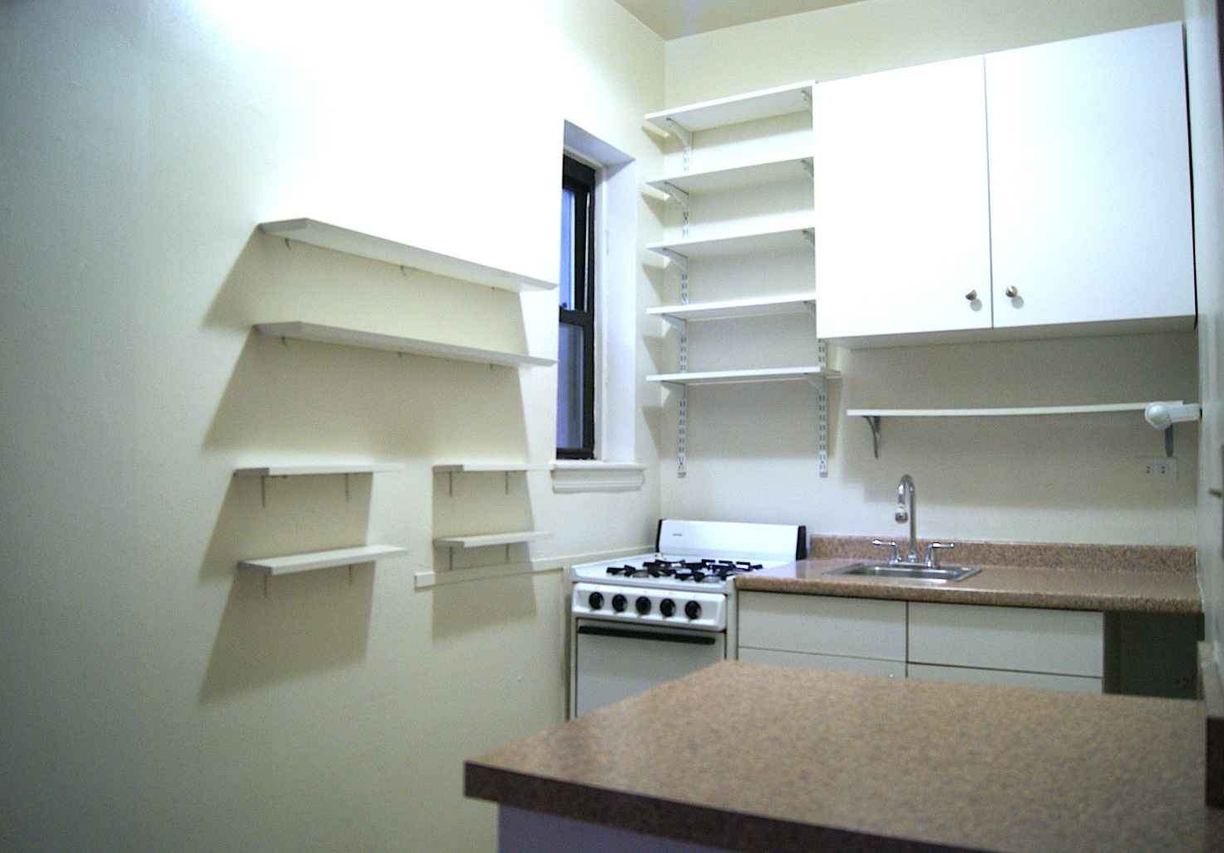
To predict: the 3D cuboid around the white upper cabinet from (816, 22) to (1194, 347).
[{"bbox_3d":[1.099,-0.632,2.744,0.984,0.762,0.329,-1,-3,31],"label":"white upper cabinet"}]

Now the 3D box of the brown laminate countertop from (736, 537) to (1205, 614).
[{"bbox_3d":[1.003,0.405,2.752,1.125,0.117,0.640,-1,-3,27],"label":"brown laminate countertop"}]

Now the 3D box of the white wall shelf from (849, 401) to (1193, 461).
[{"bbox_3d":[1.147,0.019,2.765,0.922,0.147,0.190,-1,-3,31],"label":"white wall shelf"}]

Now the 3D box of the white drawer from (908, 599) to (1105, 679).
[{"bbox_3d":[0.945,0.511,2.321,0.454,0.154,0.022,-1,-3,31],"label":"white drawer"}]

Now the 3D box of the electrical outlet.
[{"bbox_3d":[1.613,0.127,2.829,0.110,0.069,0.011,-1,-3,25],"label":"electrical outlet"}]

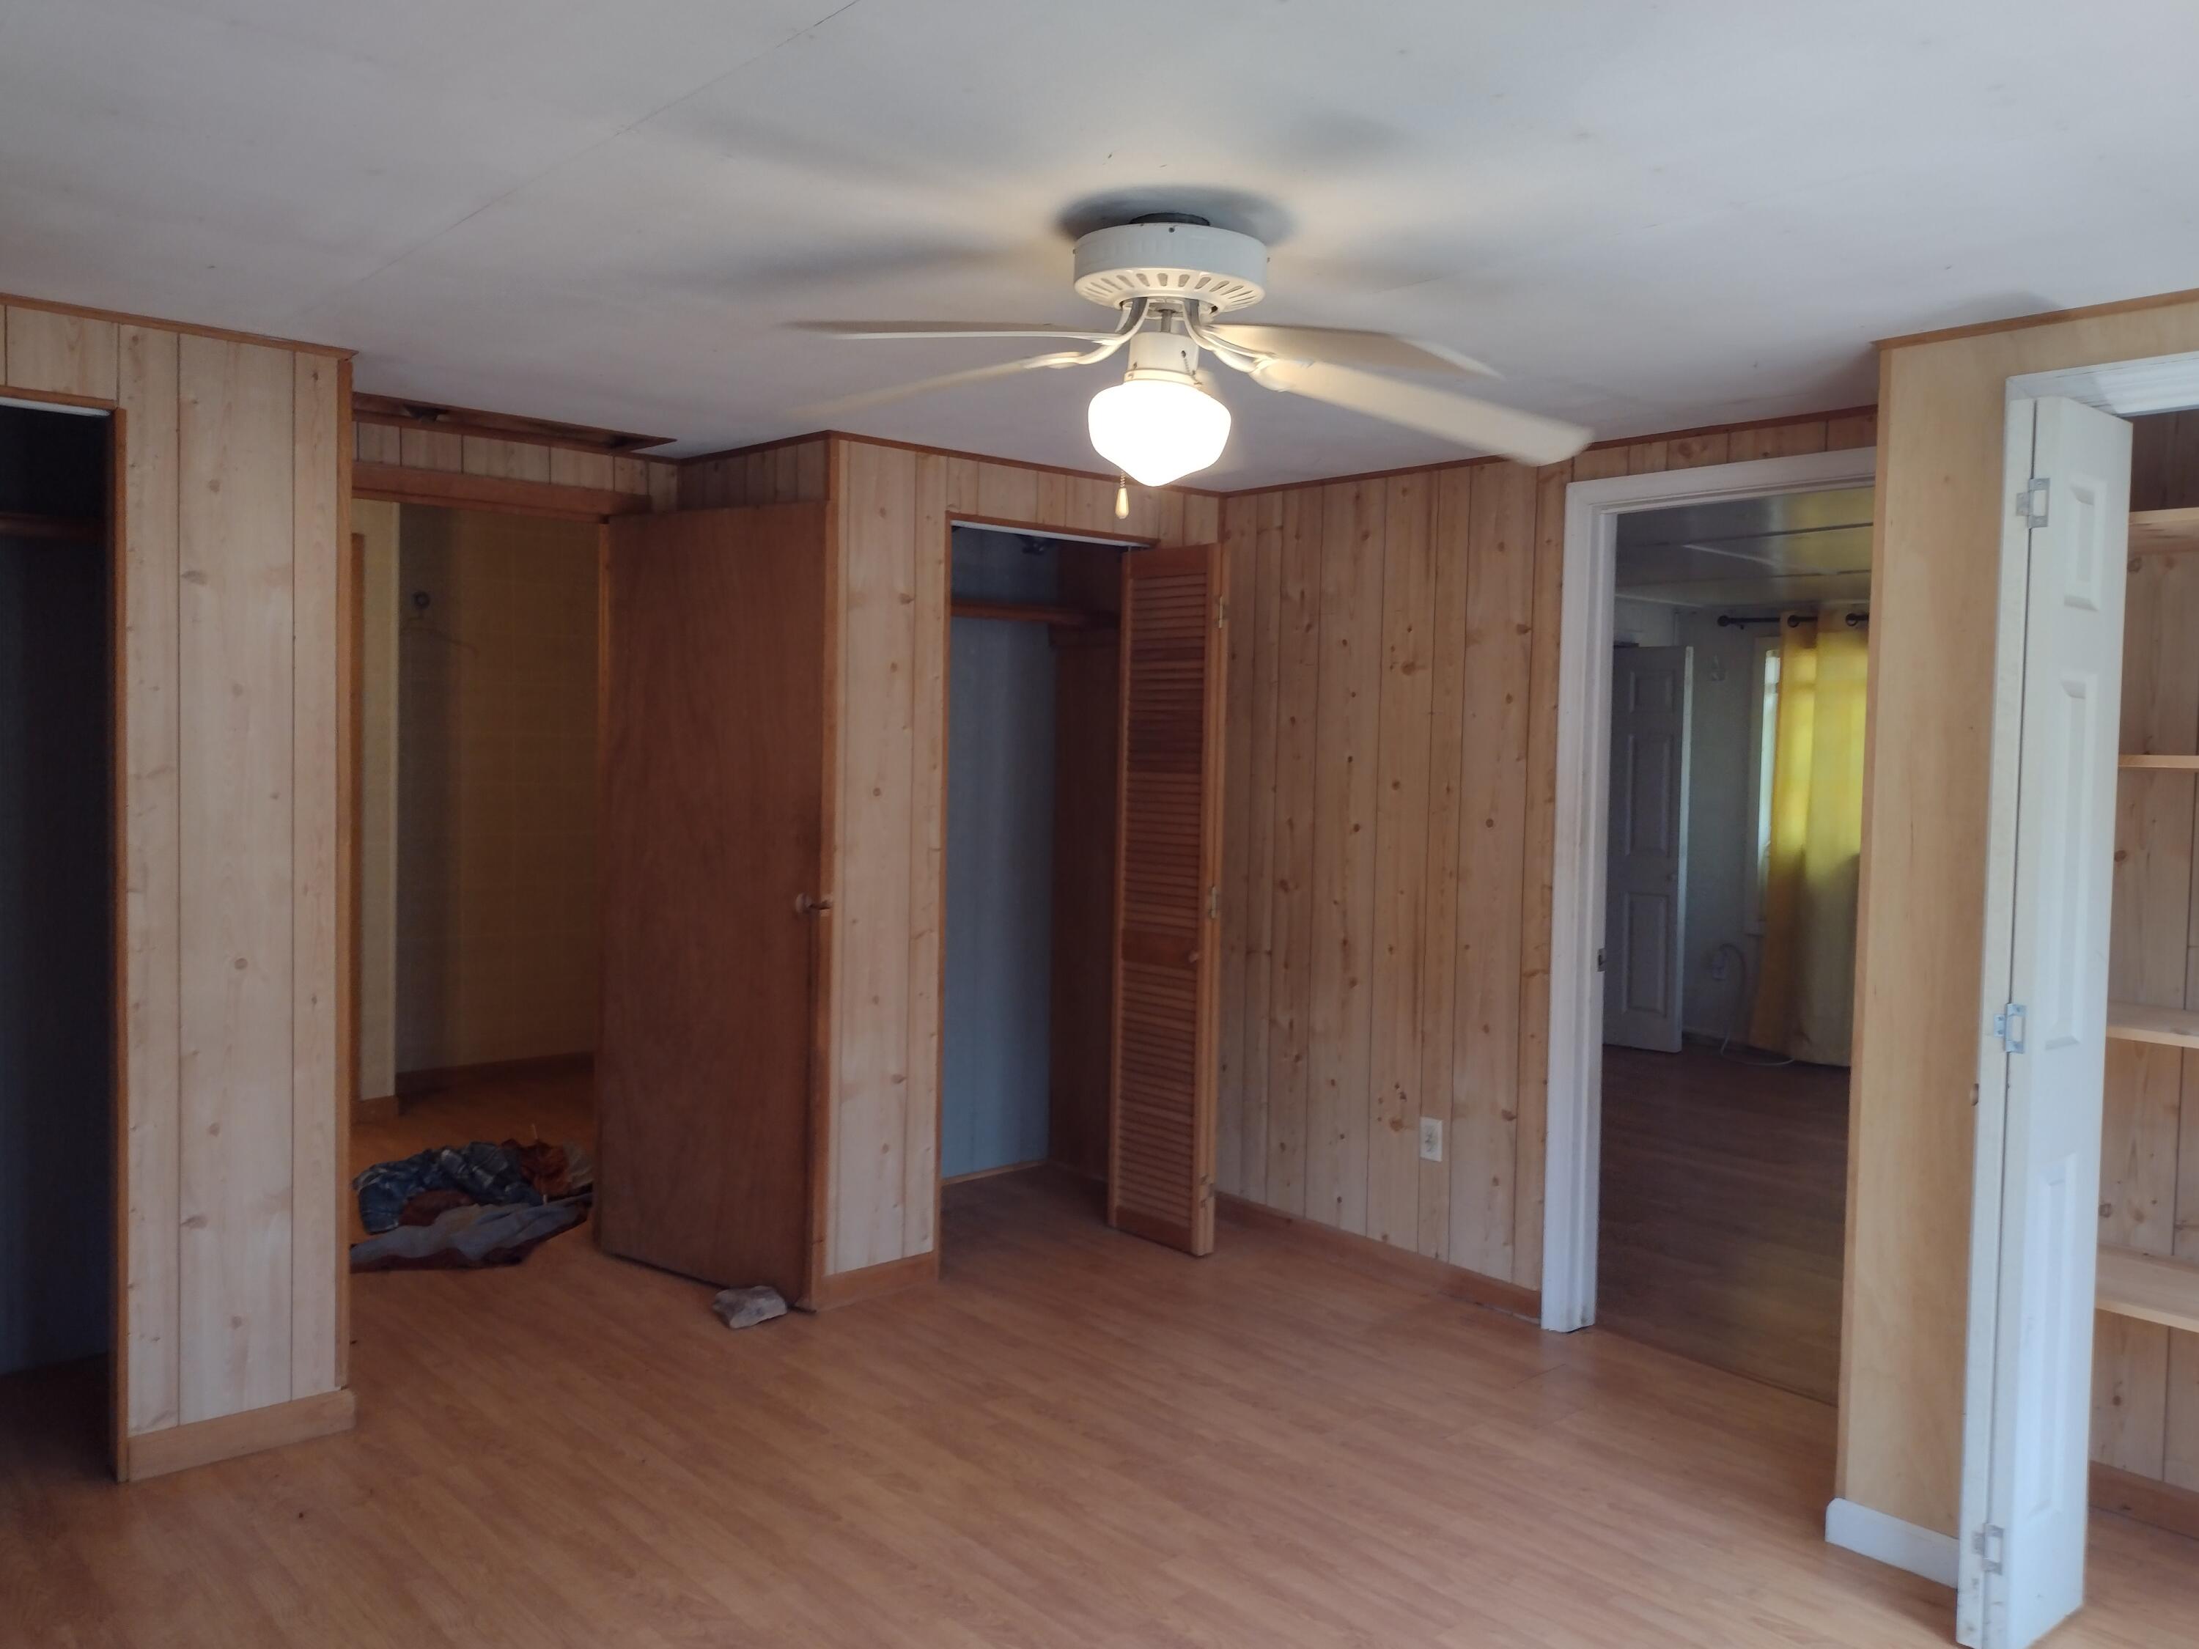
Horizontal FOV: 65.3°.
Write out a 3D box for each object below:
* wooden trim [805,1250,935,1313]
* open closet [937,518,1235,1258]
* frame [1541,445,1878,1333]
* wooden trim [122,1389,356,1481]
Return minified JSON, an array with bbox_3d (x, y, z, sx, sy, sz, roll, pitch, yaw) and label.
[{"bbox_3d":[-0.584,1.193,4.499,0.400,0.087,0.022,-1,3,-41],"label":"wooden trim"},{"bbox_3d":[-0.241,0.195,4.992,0.825,2.055,0.786,-1,3,-41],"label":"open closet"},{"bbox_3d":[1.492,0.234,3.989,0.130,2.128,0.950,-1,3,-41],"label":"frame"},{"bbox_3d":[-1.711,1.214,3.429,0.425,0.087,0.022,-1,3,-41],"label":"wooden trim"}]

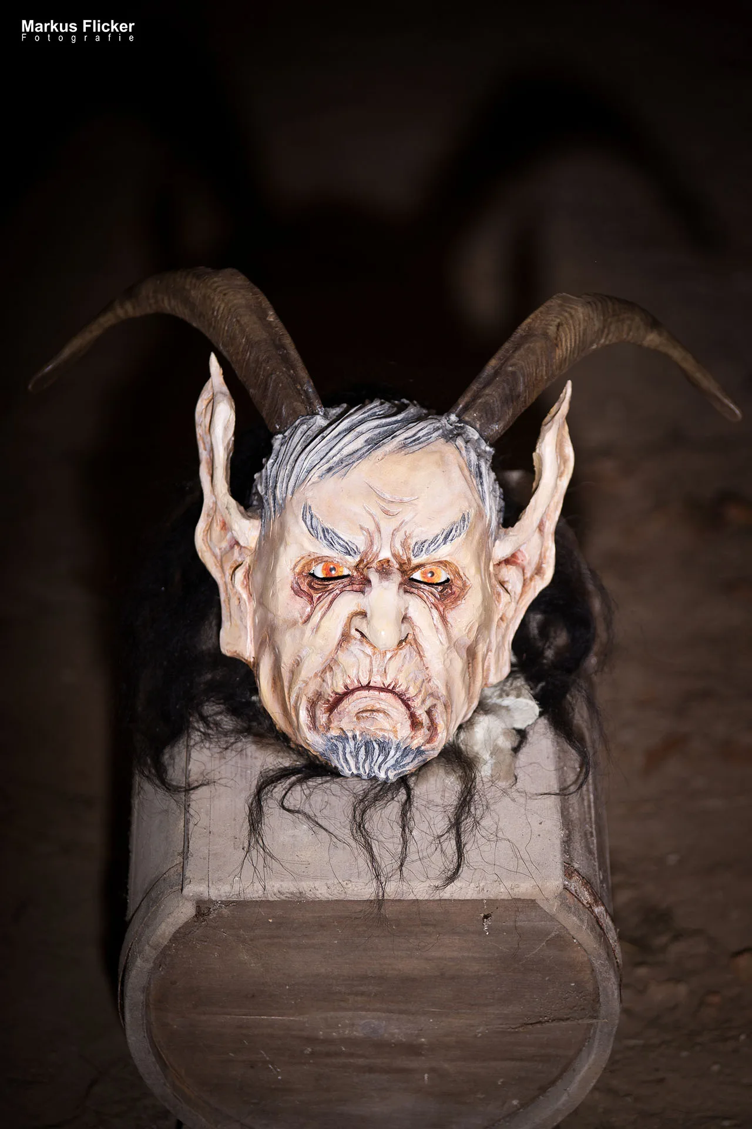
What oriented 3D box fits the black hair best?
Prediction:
[{"bbox_3d":[-0.009,0.073,3.320,0.385,0.280,0.310,0,23,0],"label":"black hair"}]

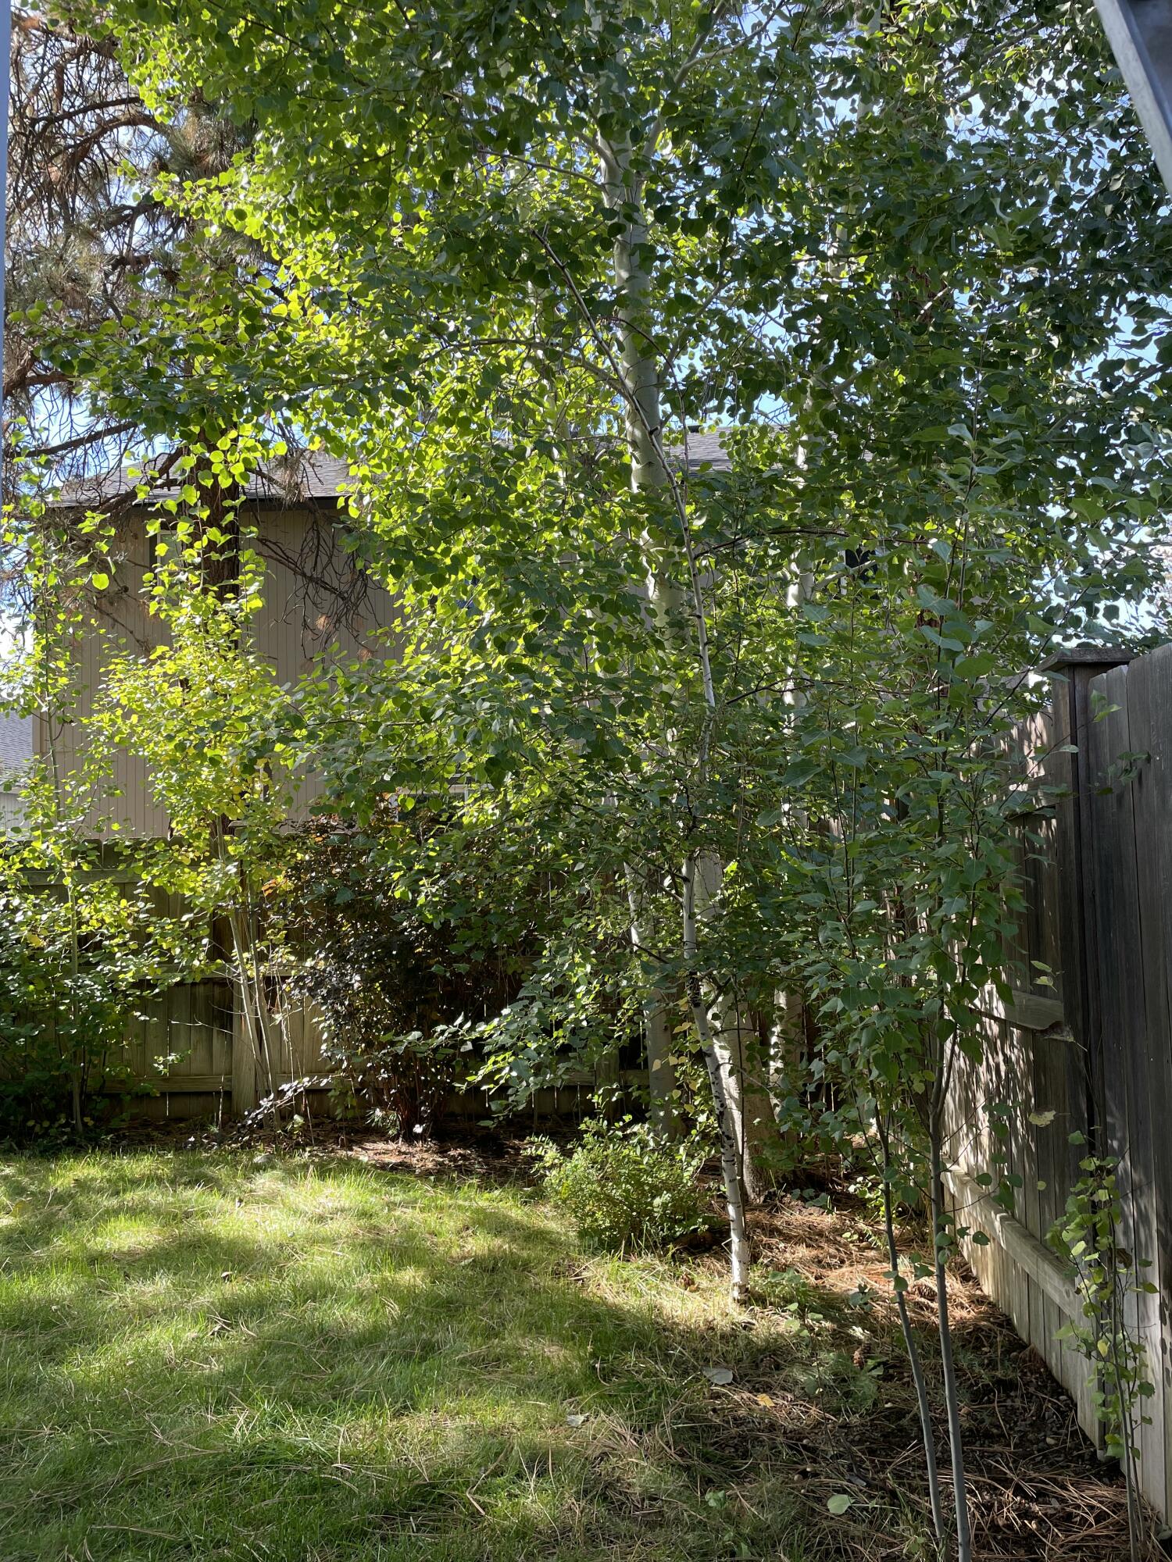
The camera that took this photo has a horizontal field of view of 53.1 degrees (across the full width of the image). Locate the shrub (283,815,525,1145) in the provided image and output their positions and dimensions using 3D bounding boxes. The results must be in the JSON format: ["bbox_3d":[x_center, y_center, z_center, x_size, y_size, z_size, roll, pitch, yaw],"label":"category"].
[{"bbox_3d":[-1.090,1.145,6.950,1.380,1.880,1.200,-1,-5,2],"label":"shrub"}]

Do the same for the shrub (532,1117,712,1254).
[{"bbox_3d":[0.150,1.620,4.860,0.740,0.470,0.680,-1,-5,2],"label":"shrub"}]

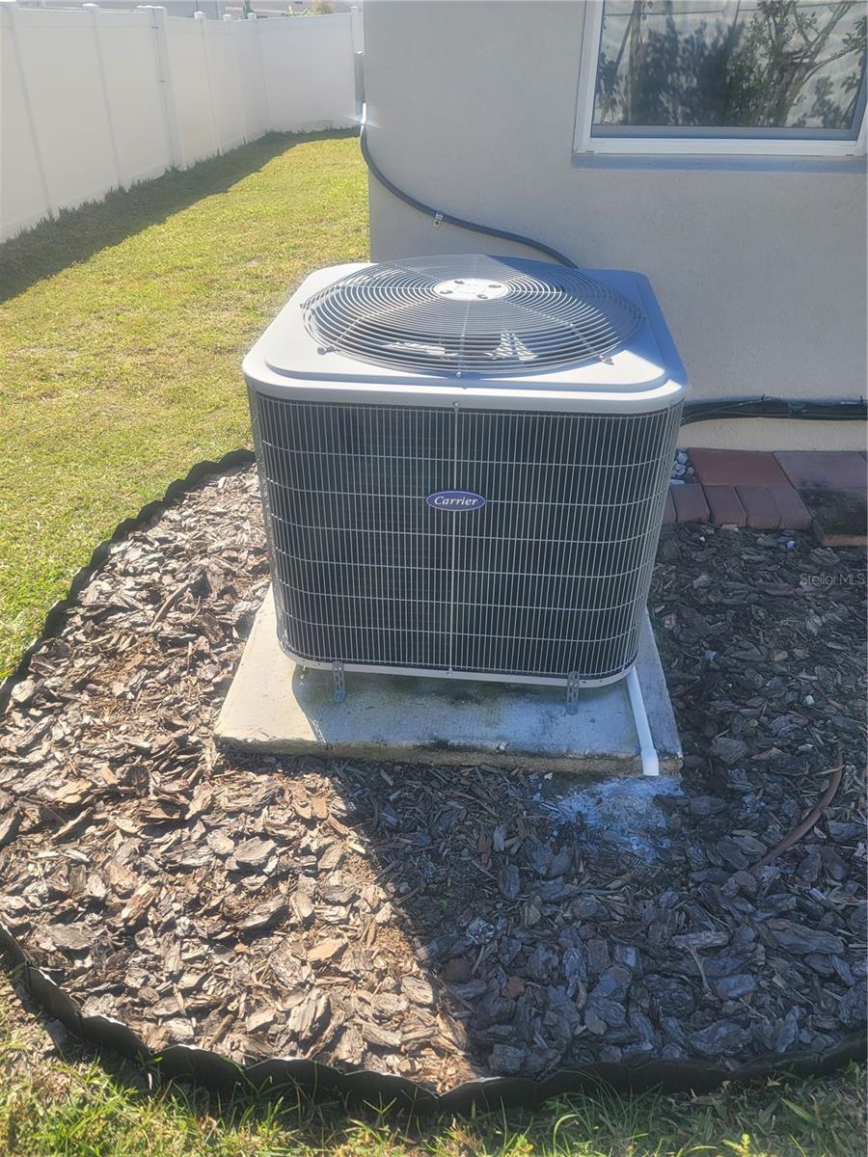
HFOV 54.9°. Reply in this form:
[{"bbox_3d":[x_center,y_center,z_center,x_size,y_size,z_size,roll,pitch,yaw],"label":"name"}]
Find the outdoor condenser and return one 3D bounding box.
[{"bbox_3d":[0.086,-0.313,2.114,0.888,0.812,0.888,3,35,5],"label":"outdoor condenser"}]

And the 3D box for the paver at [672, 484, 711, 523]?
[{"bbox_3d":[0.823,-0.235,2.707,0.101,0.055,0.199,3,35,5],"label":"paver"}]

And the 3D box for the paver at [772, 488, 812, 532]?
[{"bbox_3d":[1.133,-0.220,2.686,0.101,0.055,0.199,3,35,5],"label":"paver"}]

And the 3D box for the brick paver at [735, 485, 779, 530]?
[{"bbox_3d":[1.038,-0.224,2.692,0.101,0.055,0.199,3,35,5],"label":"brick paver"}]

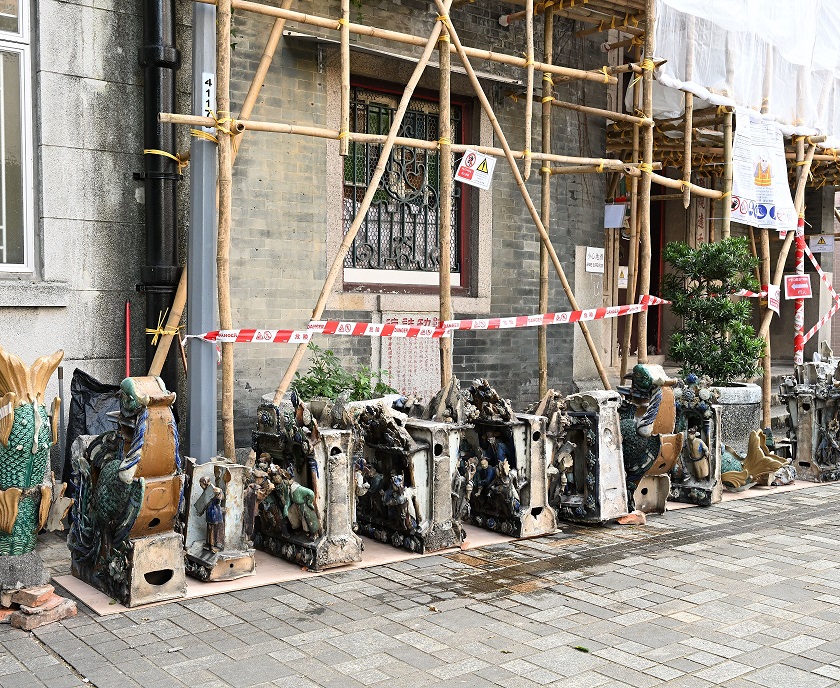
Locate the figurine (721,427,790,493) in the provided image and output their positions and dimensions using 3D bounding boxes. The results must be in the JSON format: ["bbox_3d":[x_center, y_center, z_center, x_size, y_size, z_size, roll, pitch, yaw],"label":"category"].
[{"bbox_3d":[2.136,0.744,6.136,0.761,0.360,0.284,-1,2,-37],"label":"figurine"}]

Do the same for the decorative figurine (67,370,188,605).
[{"bbox_3d":[-1.128,0.523,3.654,0.273,0.814,0.609,-1,2,-38],"label":"decorative figurine"}]

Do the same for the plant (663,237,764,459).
[{"bbox_3d":[2.262,0.010,7.193,0.780,1.669,0.760,-1,2,-38],"label":"plant"}]

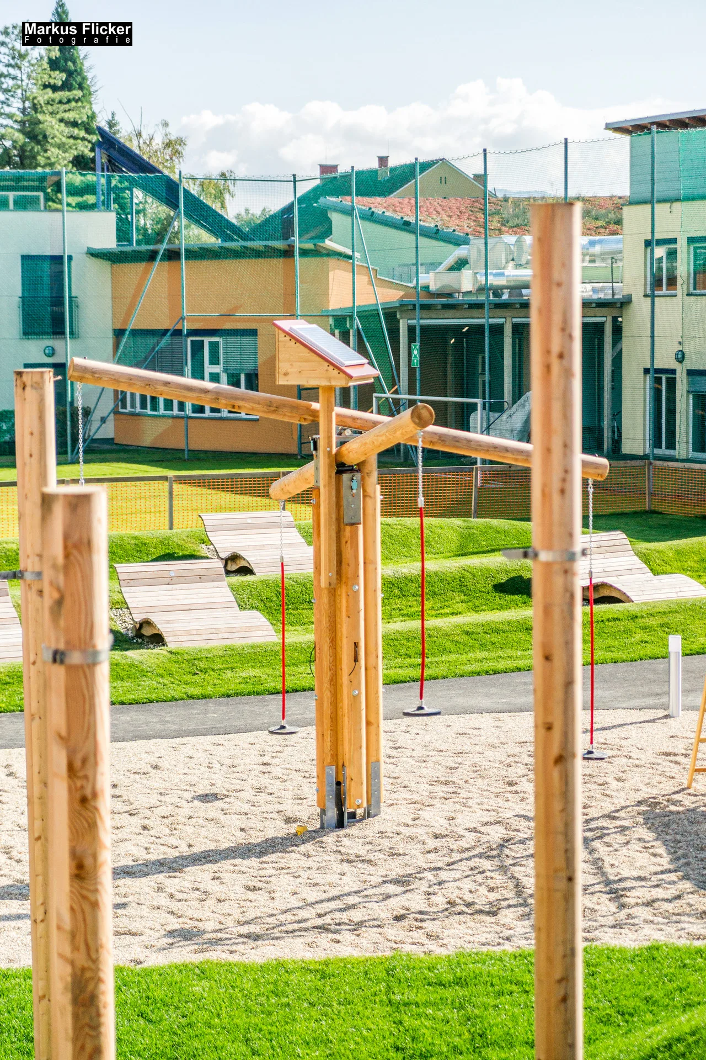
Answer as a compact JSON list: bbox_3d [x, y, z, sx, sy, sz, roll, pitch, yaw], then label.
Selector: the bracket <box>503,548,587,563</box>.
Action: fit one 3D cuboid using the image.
[{"bbox_3d":[0.721,0.095,8.300,0.320,0.045,0.200,-1,5,0],"label":"bracket"}]

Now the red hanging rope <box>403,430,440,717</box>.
[{"bbox_3d":[0.492,0.312,15.817,0.275,2.054,0.275,-1,6,0],"label":"red hanging rope"}]

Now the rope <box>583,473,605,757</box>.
[{"bbox_3d":[2.118,0.786,19.500,0.280,2.508,0.280,-1,5,0],"label":"rope"}]

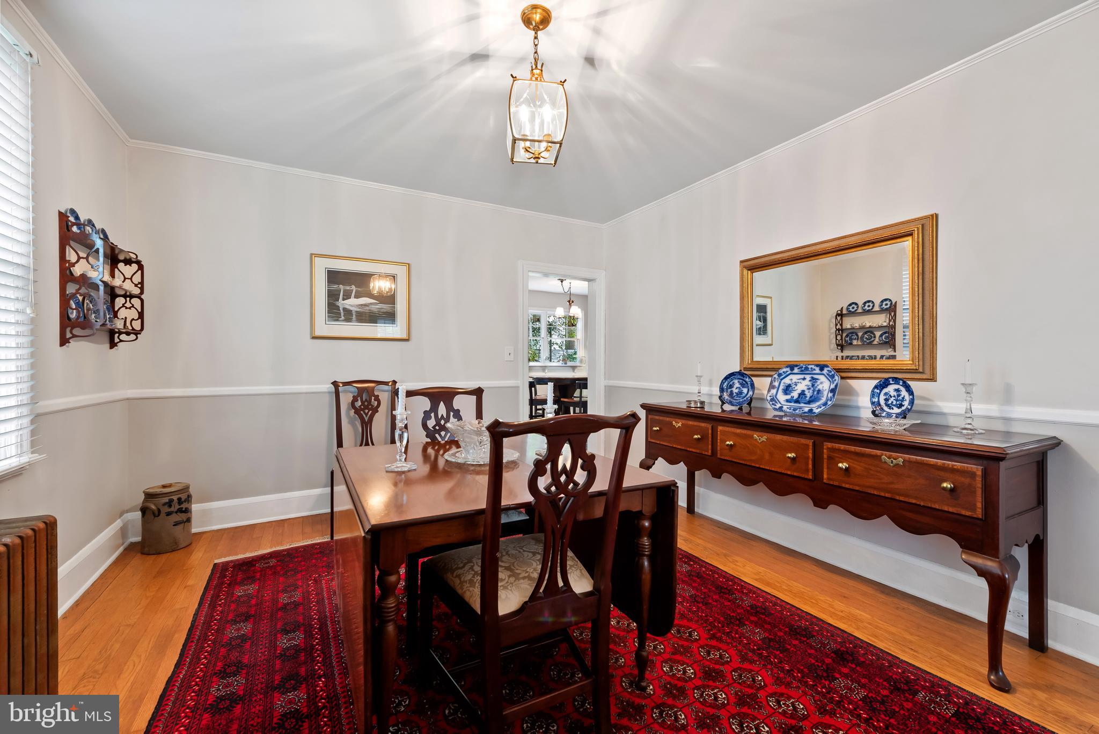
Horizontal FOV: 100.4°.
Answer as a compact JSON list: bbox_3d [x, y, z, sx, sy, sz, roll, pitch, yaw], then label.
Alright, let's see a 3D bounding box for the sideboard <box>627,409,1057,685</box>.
[{"bbox_3d":[1.325,0.696,2.562,0.519,0.853,1.995,0,0,-27],"label":"sideboard"}]

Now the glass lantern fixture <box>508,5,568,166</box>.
[{"bbox_3d":[-0.051,-1.168,1.905,0.226,0.587,0.226,0,1,-8],"label":"glass lantern fixture"}]

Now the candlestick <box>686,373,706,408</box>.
[{"bbox_3d":[1.012,0.164,3.167,0.131,0.220,0.131,-1,1,-28],"label":"candlestick"}]

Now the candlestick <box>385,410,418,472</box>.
[{"bbox_3d":[-0.567,0.278,1.754,0.122,0.222,0.122,0,0,-28],"label":"candlestick"}]

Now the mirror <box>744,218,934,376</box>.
[{"bbox_3d":[1.593,-0.330,2.685,0.055,0.800,1.123,0,0,-28],"label":"mirror"}]

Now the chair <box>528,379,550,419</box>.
[{"bbox_3d":[-0.101,0.651,6.455,0.460,0.880,0.430,0,0,-10],"label":"chair"}]

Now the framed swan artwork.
[{"bbox_3d":[-1.490,-0.535,3.652,0.729,0.644,0.028,-1,1,-28],"label":"framed swan artwork"}]

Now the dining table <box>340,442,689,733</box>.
[{"bbox_3d":[-0.301,0.770,1.974,1.064,0.725,1.254,-1,1,-27],"label":"dining table"}]

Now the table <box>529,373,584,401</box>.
[{"bbox_3d":[0.232,0.625,7.004,1.150,0.910,1.150,-1,1,-28],"label":"table"}]

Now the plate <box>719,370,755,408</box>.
[{"bbox_3d":[1.218,0.143,2.974,0.032,0.232,0.232,21,-12,-35],"label":"plate"}]

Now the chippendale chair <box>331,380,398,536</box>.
[{"bbox_3d":[-1.307,0.613,3.318,0.536,1.024,0.535,-1,1,-28],"label":"chippendale chair"}]

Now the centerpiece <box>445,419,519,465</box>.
[{"bbox_3d":[-0.309,0.334,2.097,0.340,0.150,0.340,0,1,0],"label":"centerpiece"}]

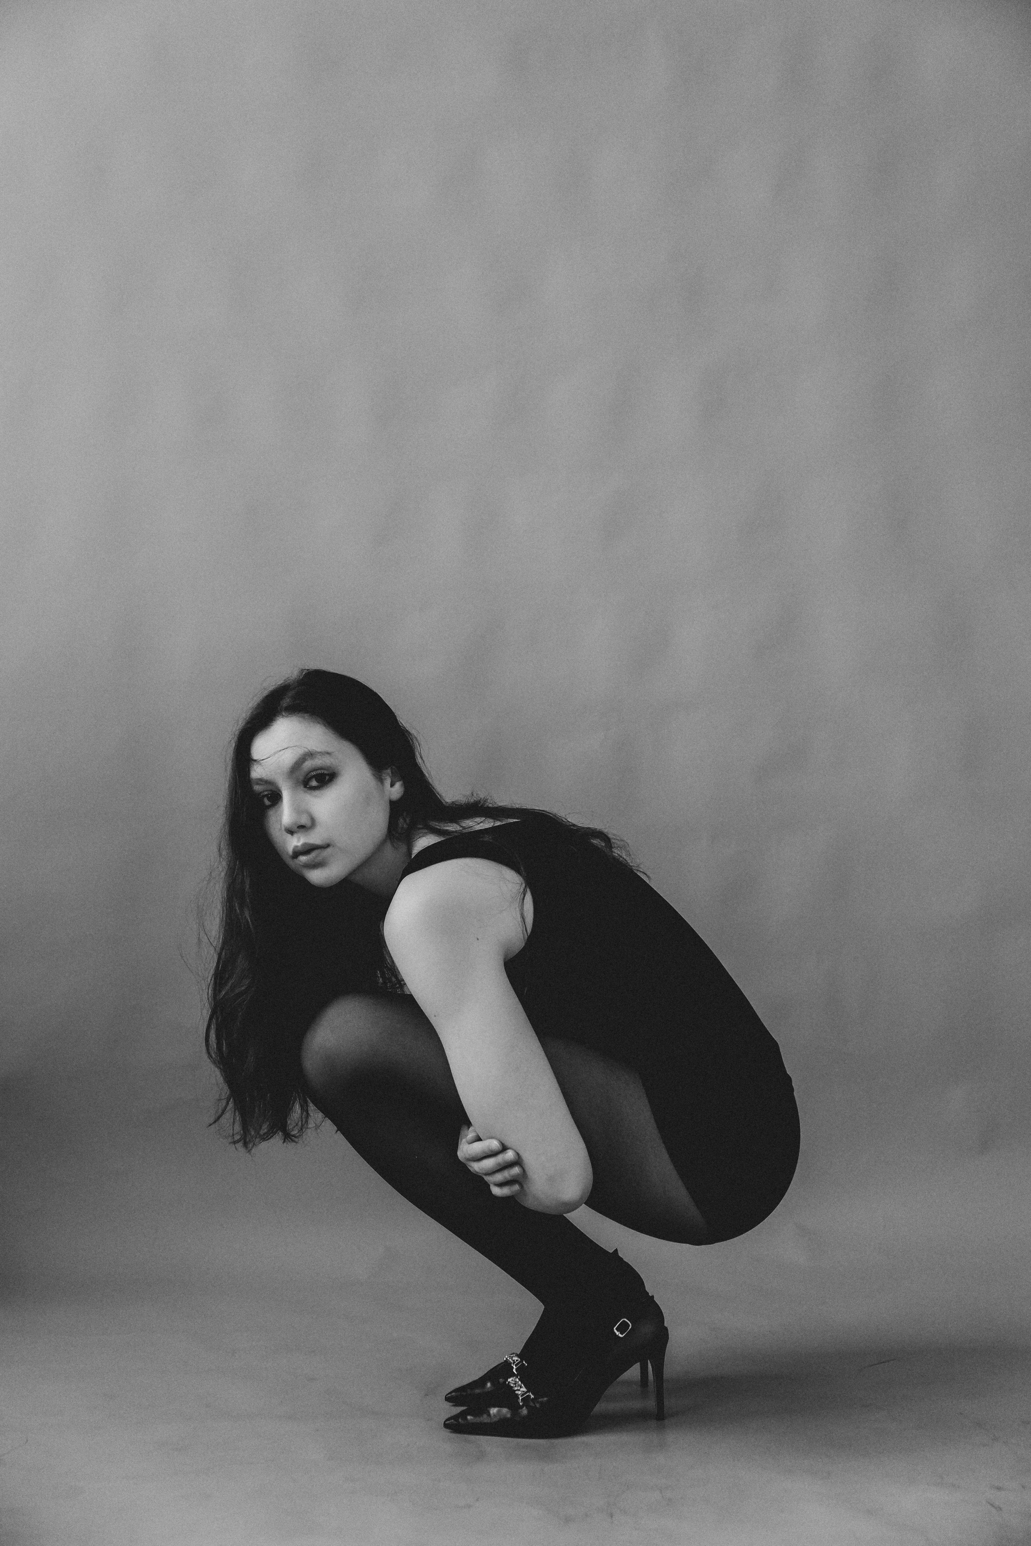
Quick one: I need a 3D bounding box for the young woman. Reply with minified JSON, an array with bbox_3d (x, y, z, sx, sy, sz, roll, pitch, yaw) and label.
[{"bbox_3d":[-0.015,0.297,1.830,0.640,0.820,0.430,0,1,-7],"label":"young woman"}]

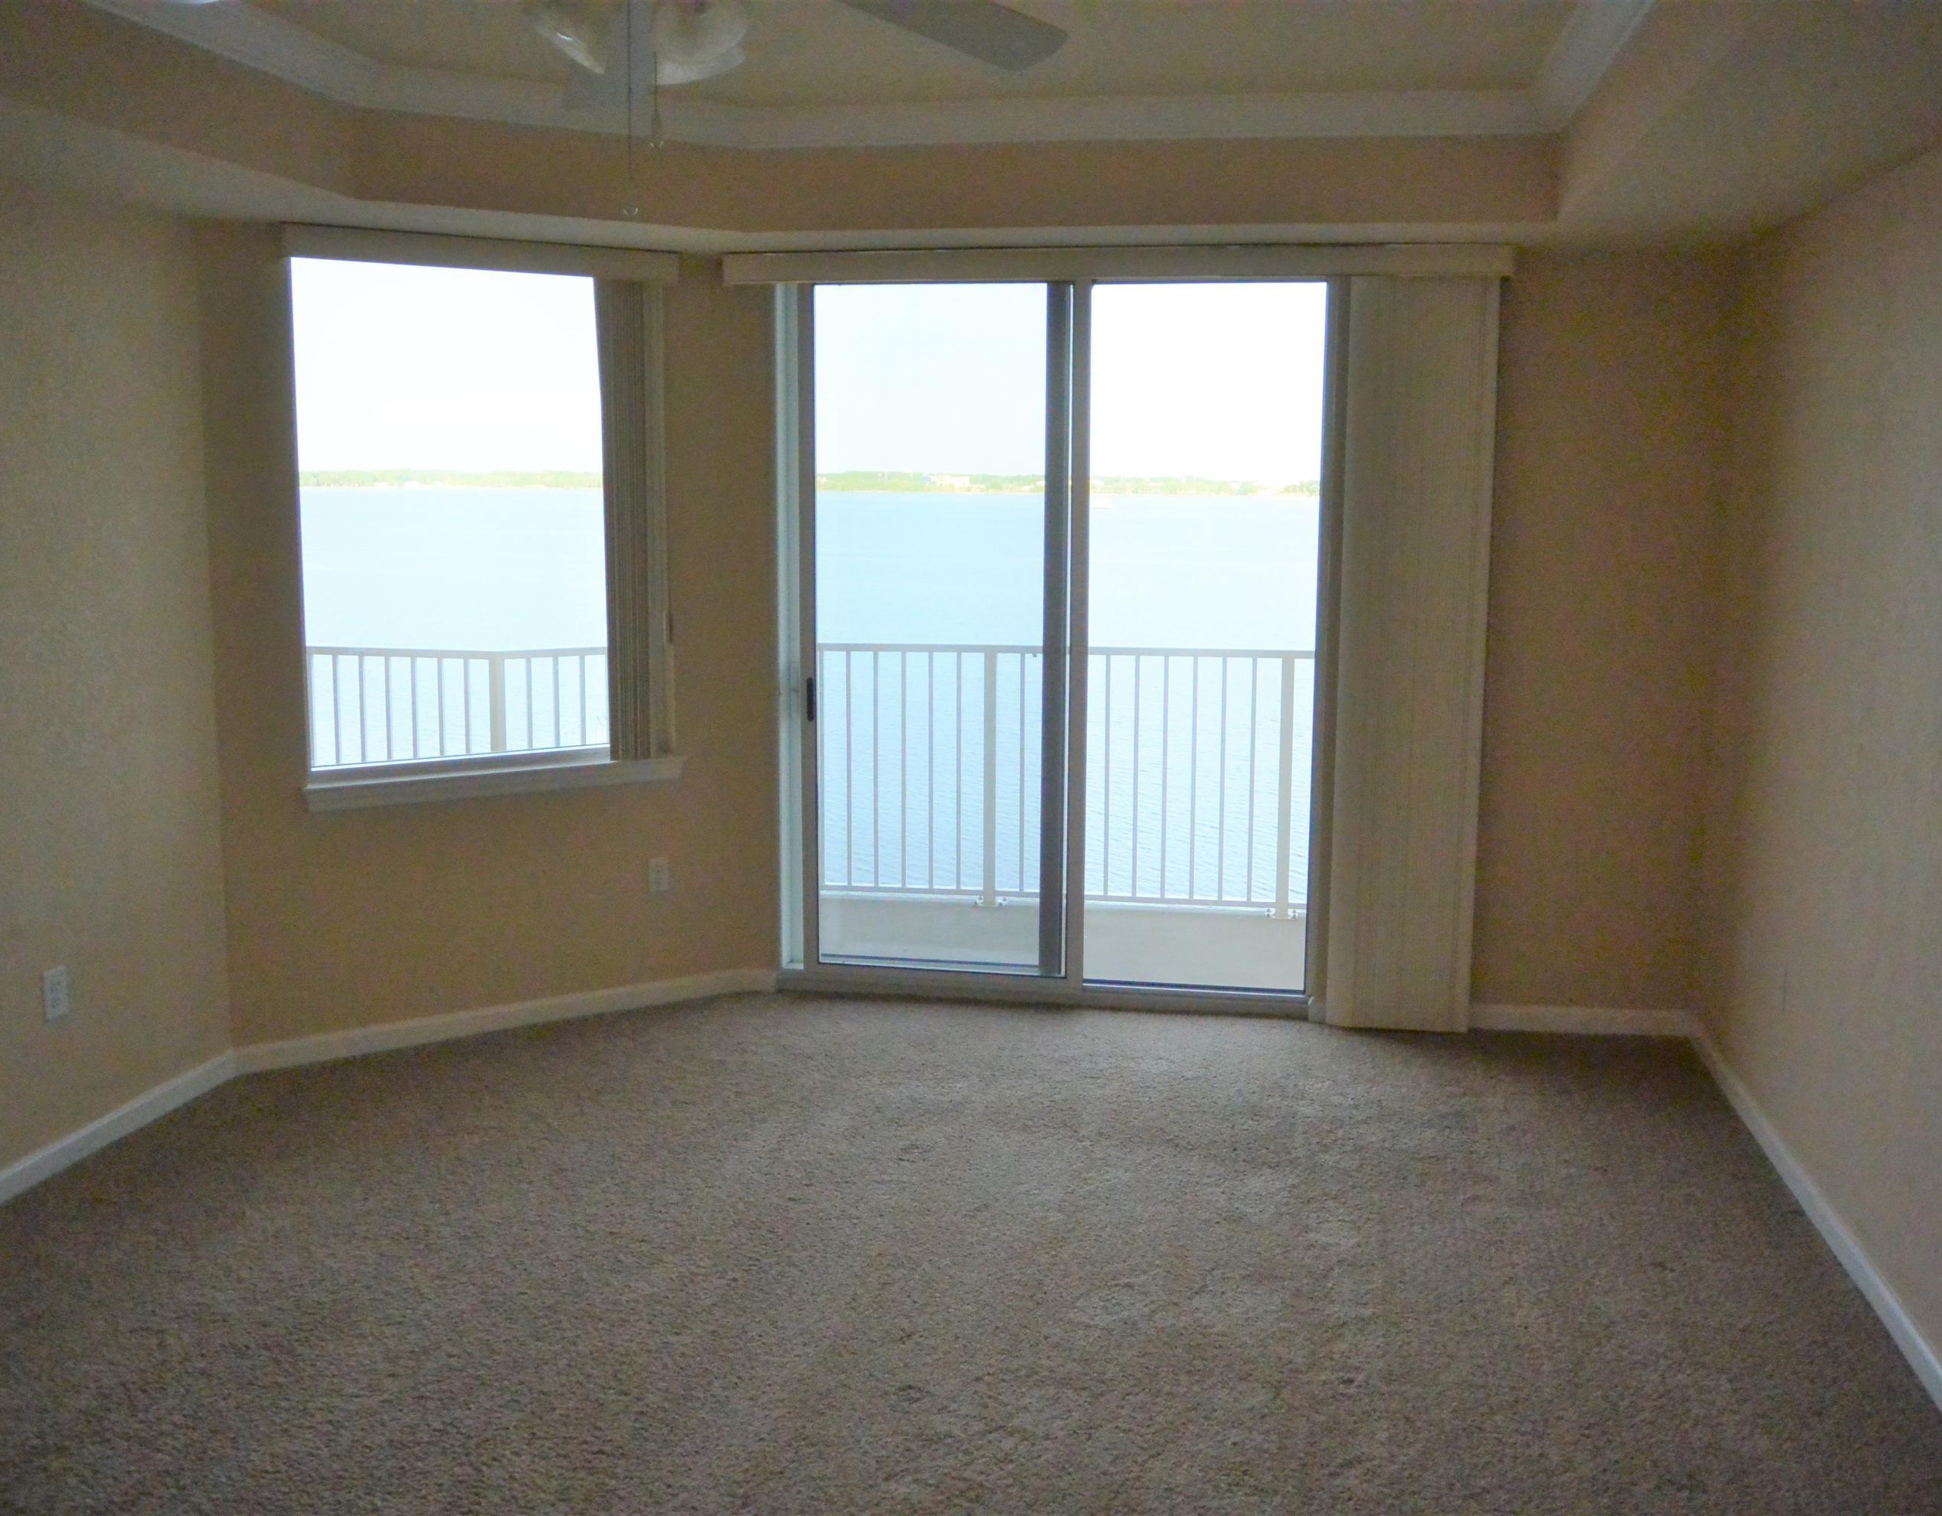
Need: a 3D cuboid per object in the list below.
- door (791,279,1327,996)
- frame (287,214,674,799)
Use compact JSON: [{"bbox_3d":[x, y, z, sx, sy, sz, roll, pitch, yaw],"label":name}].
[{"bbox_3d":[0.281,-0.364,5.816,1.816,2.370,0.120,2,9,9],"label":"door"},{"bbox_3d":[-1.462,-0.708,5.396,1.139,1.610,0.100,-5,10,-31],"label":"frame"}]

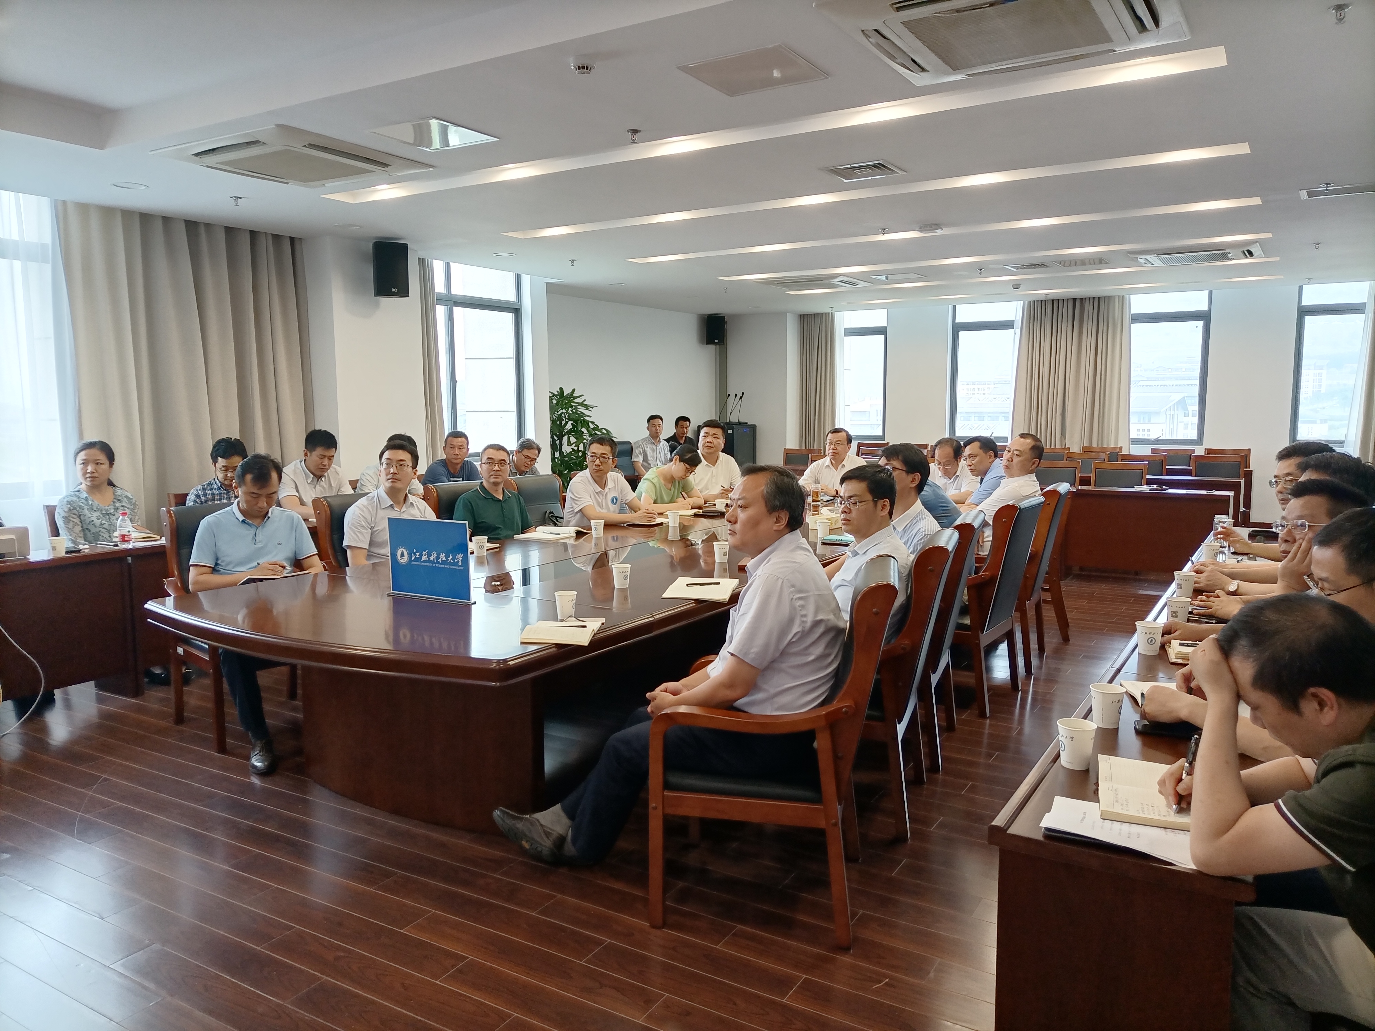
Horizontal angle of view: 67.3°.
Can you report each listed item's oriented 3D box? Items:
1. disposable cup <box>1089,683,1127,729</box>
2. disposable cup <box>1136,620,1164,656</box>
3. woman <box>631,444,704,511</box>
[{"bbox_3d":[0.926,0.422,2.279,0.073,0.083,0.073,3,7,31],"label":"disposable cup"},{"bbox_3d":[1.313,0.350,2.934,0.073,0.084,0.073,3,7,31],"label":"disposable cup"},{"bbox_3d":[-0.076,0.088,7.349,0.820,1.180,0.500,4,7,35],"label":"woman"}]

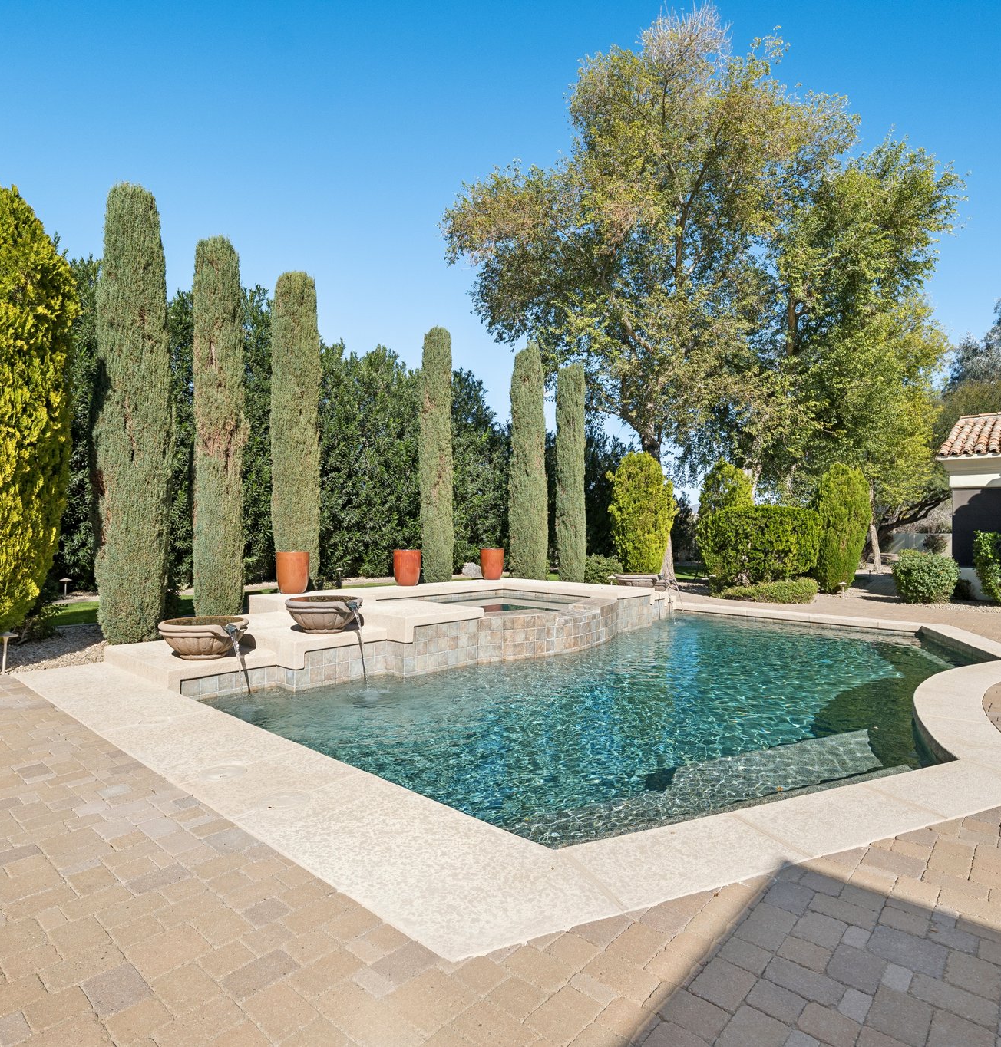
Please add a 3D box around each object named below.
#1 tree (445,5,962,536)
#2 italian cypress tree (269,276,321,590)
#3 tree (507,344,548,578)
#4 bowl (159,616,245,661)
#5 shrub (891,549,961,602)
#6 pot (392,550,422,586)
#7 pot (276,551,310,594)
[{"bbox_3d":[5.320,-5.970,16.000,13.000,15.200,10.500,0,0,0],"label":"tree"},{"bbox_3d":[-3.480,-1.370,10.400,0.820,5.830,0.820,0,0,0],"label":"italian cypress tree"},{"bbox_3d":[0.606,-1.128,13.287,0.843,5.500,0.843,1,-1,3],"label":"tree"},{"bbox_3d":[-2.920,1.145,6.030,0.800,0.340,0.810,0,0,0],"label":"bowl"},{"bbox_3d":[9.214,1.150,13.313,1.224,1.115,1.224,0,-1,35],"label":"shrub"},{"bbox_3d":[-1.680,0.790,10.940,0.480,0.610,0.480,0,0,0],"label":"pot"},{"bbox_3d":[-3.037,0.725,8.897,0.469,0.585,0.469,1,-1,-19],"label":"pot"}]

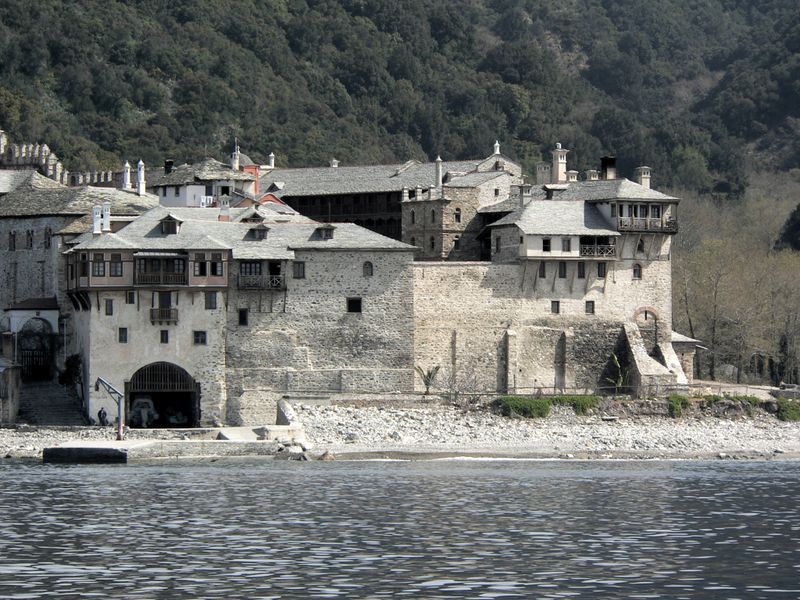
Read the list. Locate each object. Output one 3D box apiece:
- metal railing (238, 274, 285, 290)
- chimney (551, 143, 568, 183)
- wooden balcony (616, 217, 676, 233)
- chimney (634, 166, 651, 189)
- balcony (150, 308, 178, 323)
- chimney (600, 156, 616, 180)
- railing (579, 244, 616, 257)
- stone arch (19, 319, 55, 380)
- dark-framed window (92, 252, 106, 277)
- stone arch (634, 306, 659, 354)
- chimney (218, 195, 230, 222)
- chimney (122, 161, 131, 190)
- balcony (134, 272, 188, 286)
[{"bbox_3d":[-11.412,-1.442,497.000,3.750,1.250,0.800,0,-1,-8],"label":"metal railing"},{"bbox_3d":[14.279,-12.310,540.000,1.100,3.600,1.100,0,-1,-36],"label":"chimney"},{"bbox_3d":[20.702,-6.265,502.500,5.400,1.350,1.300,0,-1,-25],"label":"wooden balcony"},{"bbox_3d":[20.383,-10.297,507.000,1.000,1.900,1.000,0,-1,-25],"label":"chimney"},{"bbox_3d":[-20.286,1.378,519.600,2.400,1.300,0.900,0,-1,1],"label":"balcony"},{"bbox_3d":[18.666,-11.772,540.000,1.020,2.200,1.000,0,-1,-33],"label":"chimney"},{"bbox_3d":[16.437,-4.078,502.000,3.300,0.950,0.150,0,-1,-25],"label":"railing"},{"bbox_3d":[-30.349,4.060,505.000,3.100,5.300,0.800,0,-1,-6],"label":"stone arch"},{"bbox_3d":[-25.856,-3.055,519.000,1.200,2.050,0.200,0,-1,1],"label":"dark-framed window"},{"bbox_3d":[21.577,2.670,528.000,2.300,4.150,0.600,0,-1,-27],"label":"stone arch"},{"bbox_3d":[-15.391,-8.025,529.000,0.950,2.450,0.950,0,-1,-8],"label":"chimney"},{"bbox_3d":[-23.487,-10.692,518.000,0.650,2.550,0.650,0,-1,-10],"label":"chimney"},{"bbox_3d":[-19.694,-1.743,496.000,4.200,1.000,0.150,0,-1,-9],"label":"balcony"}]

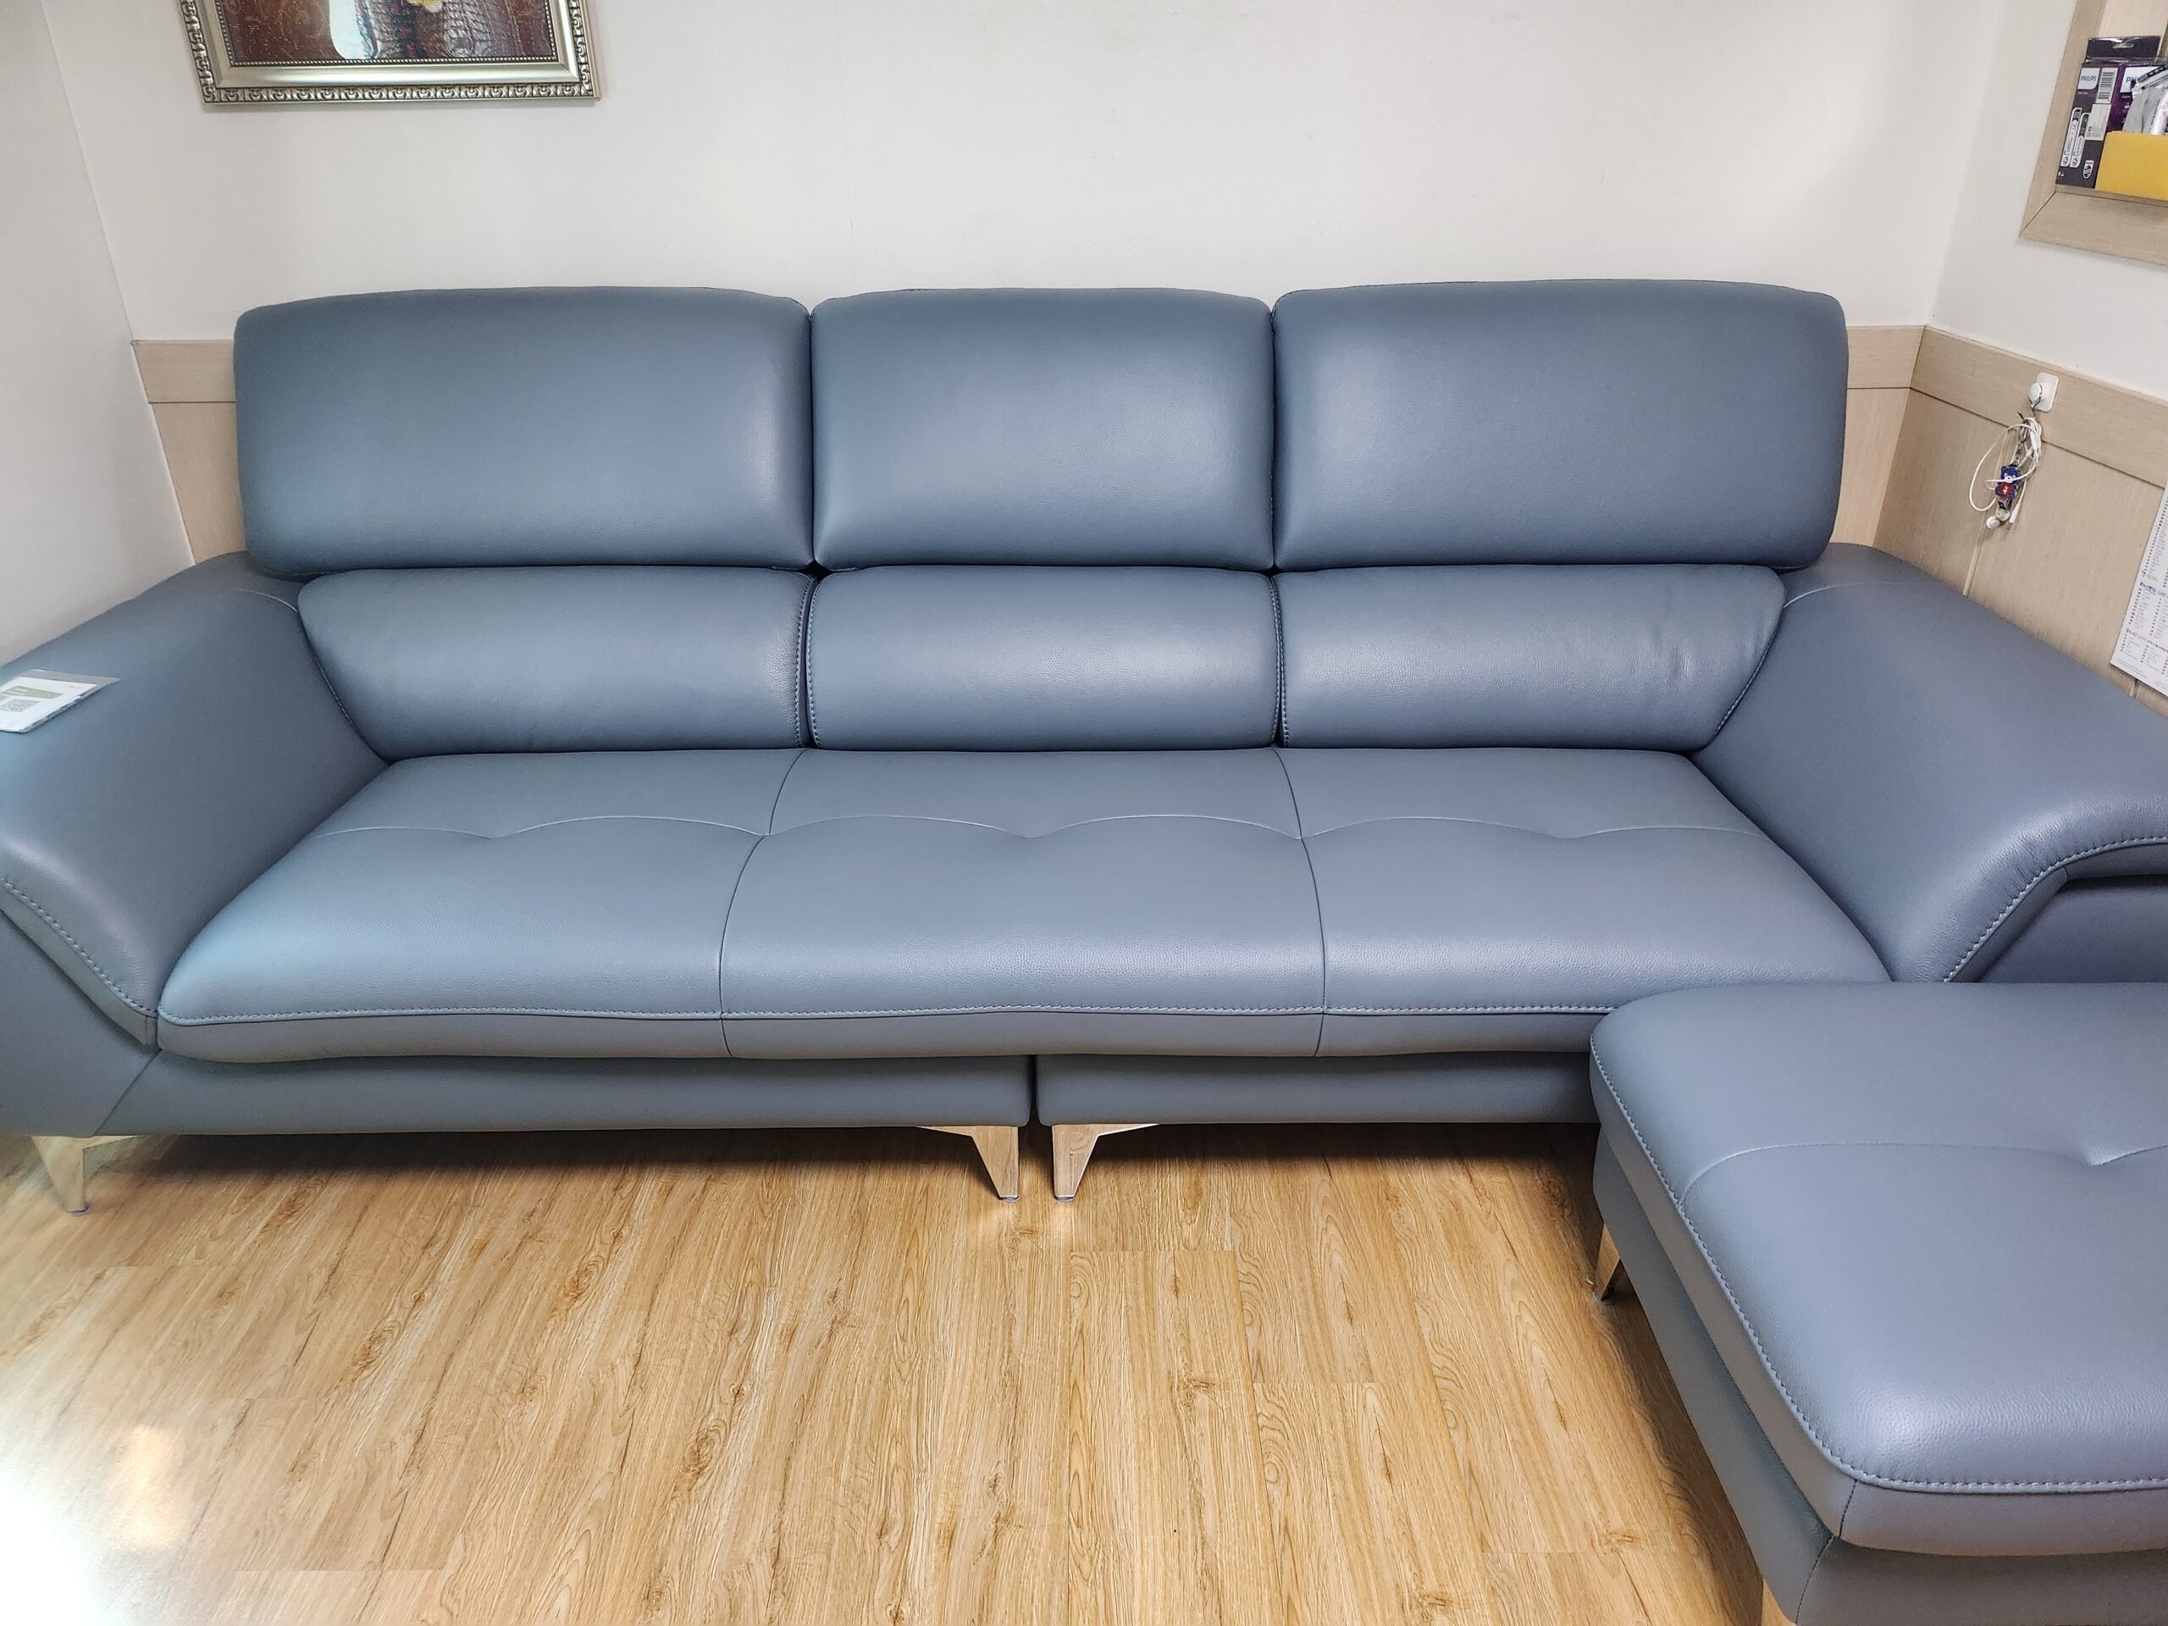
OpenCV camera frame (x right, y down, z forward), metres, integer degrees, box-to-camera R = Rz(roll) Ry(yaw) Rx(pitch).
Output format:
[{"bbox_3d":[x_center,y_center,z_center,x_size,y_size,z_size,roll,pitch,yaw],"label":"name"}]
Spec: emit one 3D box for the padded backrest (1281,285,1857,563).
[{"bbox_3d":[0.706,-0.580,2.290,0.846,0.402,0.170,0,10,0],"label":"padded backrest"}]

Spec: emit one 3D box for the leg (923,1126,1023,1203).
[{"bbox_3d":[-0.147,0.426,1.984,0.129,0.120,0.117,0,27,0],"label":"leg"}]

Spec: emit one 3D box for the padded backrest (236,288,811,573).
[{"bbox_3d":[-0.829,-0.567,2.286,0.851,0.402,0.170,0,10,0],"label":"padded backrest"}]

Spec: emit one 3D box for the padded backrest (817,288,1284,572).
[{"bbox_3d":[-0.060,-0.573,2.288,0.686,0.402,0.170,0,10,0],"label":"padded backrest"}]

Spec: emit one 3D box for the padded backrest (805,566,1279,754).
[{"bbox_3d":[-0.062,-0.246,2.358,0.715,0.286,0.200,0,10,0],"label":"padded backrest"}]

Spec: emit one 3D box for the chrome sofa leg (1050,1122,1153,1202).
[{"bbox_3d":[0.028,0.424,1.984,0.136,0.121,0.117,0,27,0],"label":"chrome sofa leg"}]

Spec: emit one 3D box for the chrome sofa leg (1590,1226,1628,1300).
[{"bbox_3d":[0.669,0.549,1.727,0.126,0.120,0.122,0,27,0],"label":"chrome sofa leg"}]

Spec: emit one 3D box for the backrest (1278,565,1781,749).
[{"bbox_3d":[0.676,-0.252,2.360,0.760,0.286,0.200,0,10,0],"label":"backrest"}]

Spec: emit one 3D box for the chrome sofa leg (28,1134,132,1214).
[{"bbox_3d":[-1.266,0.438,1.976,0.130,0.120,0.117,0,27,0],"label":"chrome sofa leg"}]

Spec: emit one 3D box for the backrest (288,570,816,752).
[{"bbox_3d":[-0.800,-0.240,2.356,0.760,0.286,0.200,0,10,0],"label":"backrest"}]

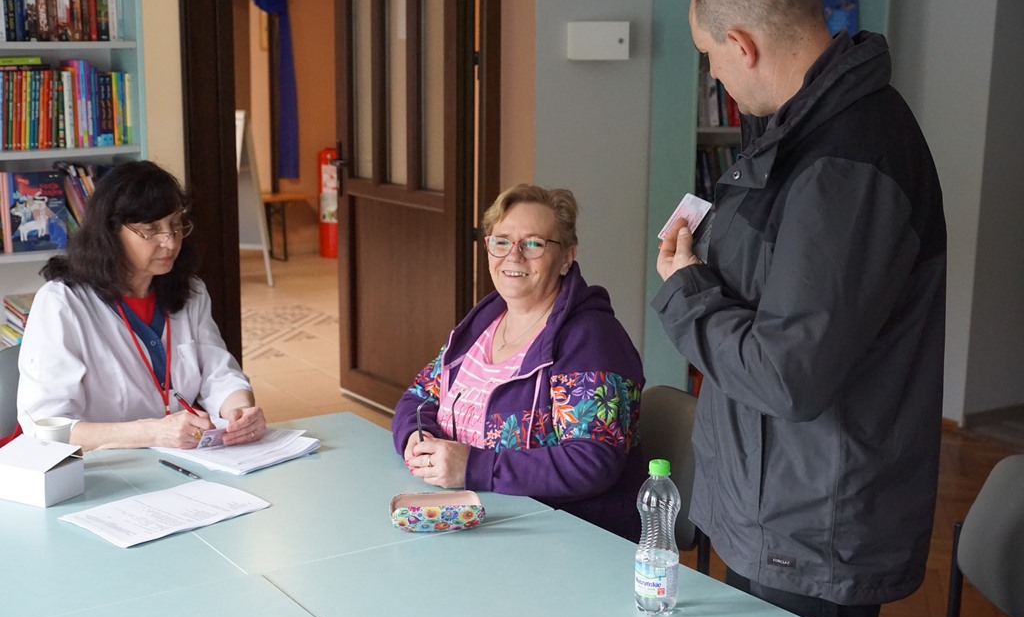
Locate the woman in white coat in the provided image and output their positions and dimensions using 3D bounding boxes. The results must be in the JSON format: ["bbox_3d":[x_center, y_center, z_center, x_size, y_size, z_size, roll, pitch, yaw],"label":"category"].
[{"bbox_3d":[-0.832,0.339,2.859,0.570,1.310,0.720,-6,12,-33],"label":"woman in white coat"}]

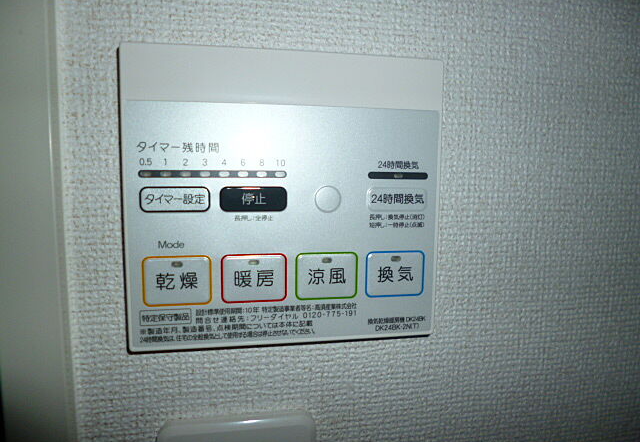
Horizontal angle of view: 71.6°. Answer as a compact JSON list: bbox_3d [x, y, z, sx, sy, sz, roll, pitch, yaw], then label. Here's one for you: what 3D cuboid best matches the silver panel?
[{"bbox_3d":[-0.013,0.002,0.191,0.131,0.099,0.010,0,5,-10],"label":"silver panel"}]

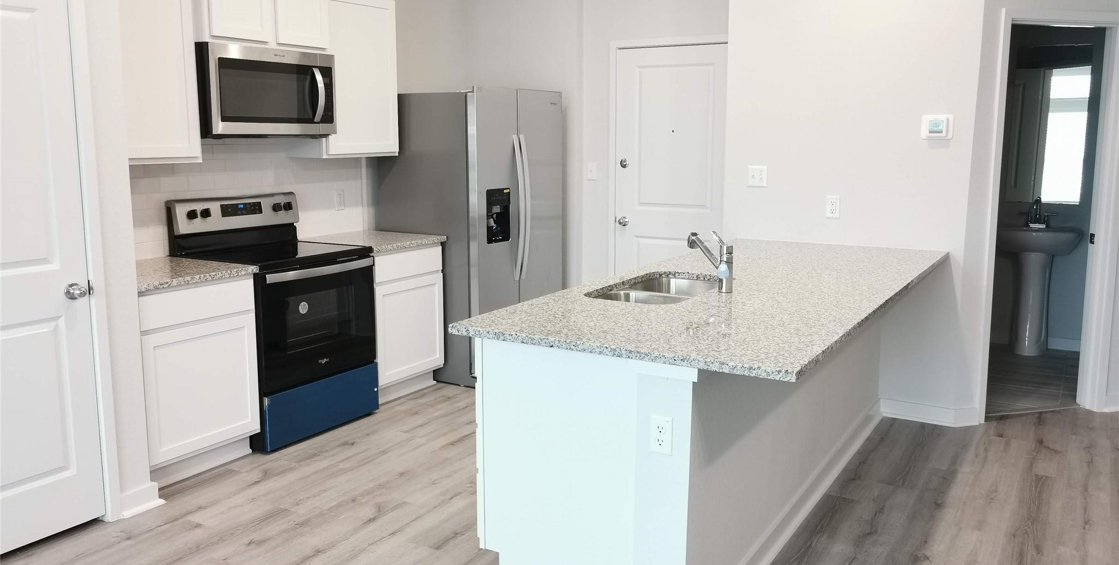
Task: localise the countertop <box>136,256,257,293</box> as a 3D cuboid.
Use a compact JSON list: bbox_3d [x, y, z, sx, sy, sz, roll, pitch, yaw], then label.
[{"bbox_3d":[-1.797,-0.047,3.991,0.653,0.032,0.615,6,11,30],"label":"countertop"}]

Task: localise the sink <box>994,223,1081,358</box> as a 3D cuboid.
[{"bbox_3d":[3.261,0.063,6.247,0.530,0.860,0.445,6,11,30],"label":"sink"}]

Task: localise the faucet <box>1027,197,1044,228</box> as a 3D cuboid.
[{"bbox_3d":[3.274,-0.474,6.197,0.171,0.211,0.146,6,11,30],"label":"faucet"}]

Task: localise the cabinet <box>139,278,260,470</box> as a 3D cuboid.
[{"bbox_3d":[-1.809,0.399,4.074,0.628,0.874,0.613,6,11,30],"label":"cabinet"}]

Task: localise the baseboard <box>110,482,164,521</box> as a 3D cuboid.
[{"bbox_3d":[-1.682,0.870,3.626,0.030,0.096,0.213,6,11,30],"label":"baseboard"}]

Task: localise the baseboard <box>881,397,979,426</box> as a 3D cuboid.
[{"bbox_3d":[1.961,0.690,4.792,0.452,0.090,0.111,6,11,30],"label":"baseboard"}]

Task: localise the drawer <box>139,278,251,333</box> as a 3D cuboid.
[{"bbox_3d":[-1.769,0.073,4.037,0.513,0.136,0.574,6,11,30],"label":"drawer"}]

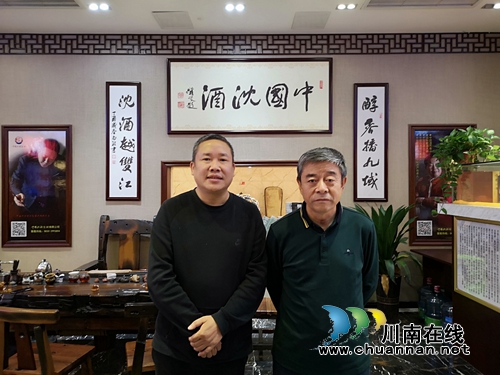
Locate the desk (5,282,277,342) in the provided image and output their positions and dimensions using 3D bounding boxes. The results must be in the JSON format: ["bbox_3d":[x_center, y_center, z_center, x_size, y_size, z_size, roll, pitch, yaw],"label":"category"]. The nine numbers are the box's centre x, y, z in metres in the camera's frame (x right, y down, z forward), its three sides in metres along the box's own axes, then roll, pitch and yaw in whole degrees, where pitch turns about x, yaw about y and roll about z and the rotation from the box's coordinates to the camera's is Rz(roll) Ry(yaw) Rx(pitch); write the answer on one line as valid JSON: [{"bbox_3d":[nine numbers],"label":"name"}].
[{"bbox_3d":[-0.850,1.155,3.220,2.050,0.750,0.850,0,0,0],"label":"desk"}]

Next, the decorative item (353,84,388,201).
[{"bbox_3d":[1.505,-0.556,4.830,0.430,1.465,0.040,0,0,0],"label":"decorative item"}]

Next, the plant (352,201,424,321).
[{"bbox_3d":[1.590,0.850,4.450,0.760,1.360,0.720,0,0,0],"label":"plant"}]

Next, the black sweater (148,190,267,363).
[{"bbox_3d":[-0.177,0.363,1.630,0.500,0.720,0.300,0,0,-3],"label":"black sweater"}]

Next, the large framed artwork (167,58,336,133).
[{"bbox_3d":[0.003,-1.128,4.830,2.050,0.945,0.050,0,0,0],"label":"large framed artwork"}]

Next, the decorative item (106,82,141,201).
[{"bbox_3d":[-1.563,-0.567,4.830,0.430,1.475,0.040,0,0,0],"label":"decorative item"}]

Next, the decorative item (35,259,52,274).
[{"bbox_3d":[-1.822,0.699,3.450,0.150,0.150,0.140,0,0,0],"label":"decorative item"}]

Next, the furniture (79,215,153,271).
[{"bbox_3d":[-1.300,0.920,3.980,0.680,1.220,0.620,0,0,0],"label":"furniture"}]

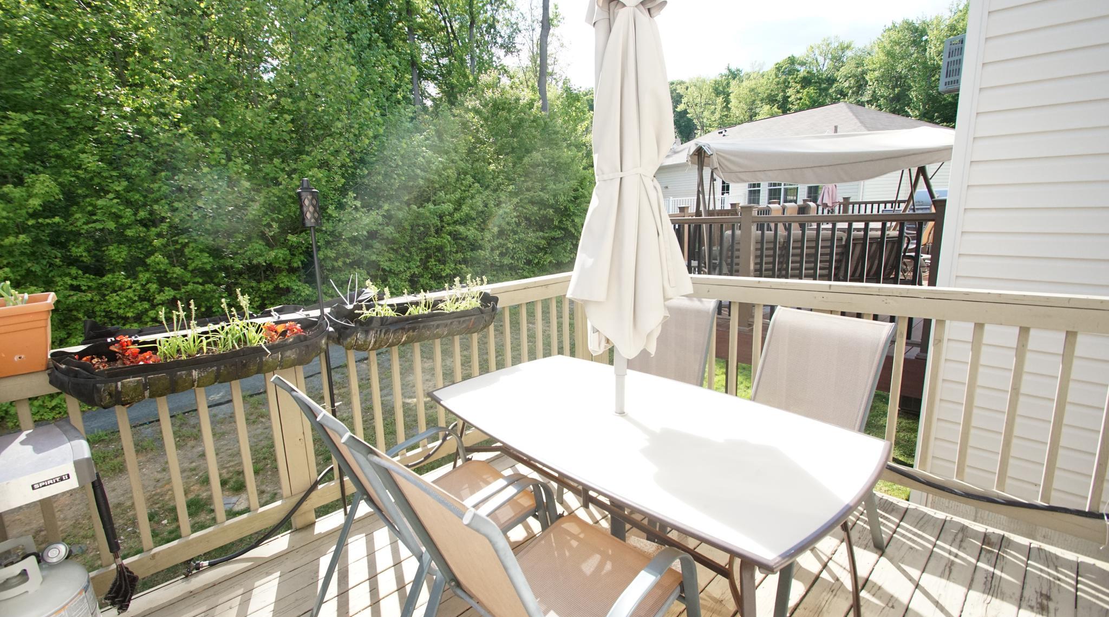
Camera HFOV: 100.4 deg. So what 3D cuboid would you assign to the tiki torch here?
[{"bbox_3d":[-1.097,0.239,2.226,0.090,1.670,0.090,-7,11,-26],"label":"tiki torch"}]

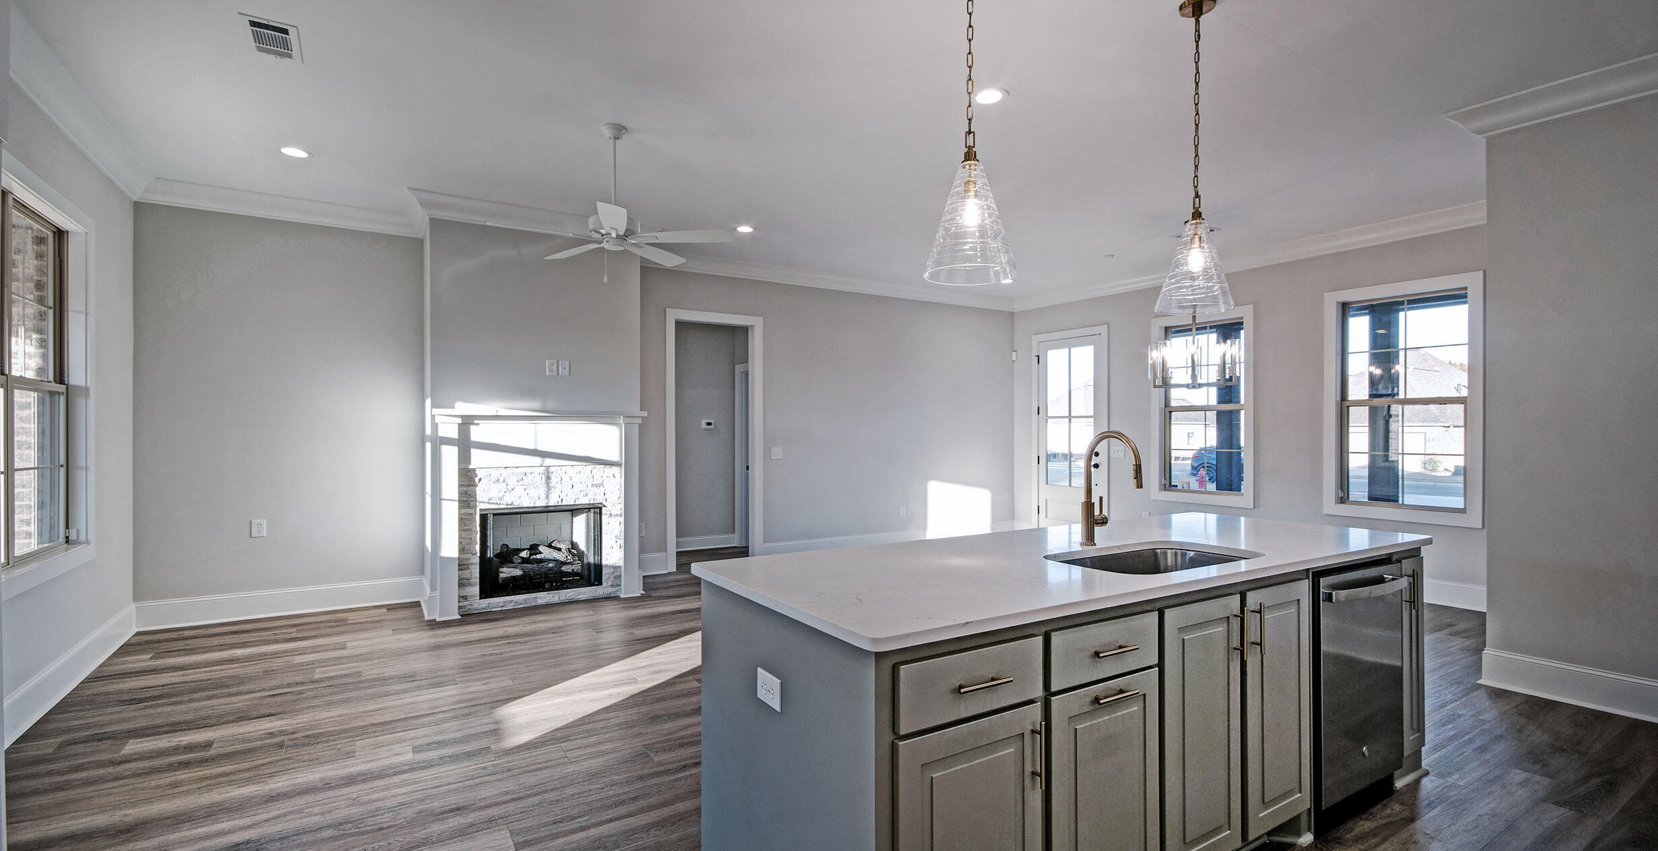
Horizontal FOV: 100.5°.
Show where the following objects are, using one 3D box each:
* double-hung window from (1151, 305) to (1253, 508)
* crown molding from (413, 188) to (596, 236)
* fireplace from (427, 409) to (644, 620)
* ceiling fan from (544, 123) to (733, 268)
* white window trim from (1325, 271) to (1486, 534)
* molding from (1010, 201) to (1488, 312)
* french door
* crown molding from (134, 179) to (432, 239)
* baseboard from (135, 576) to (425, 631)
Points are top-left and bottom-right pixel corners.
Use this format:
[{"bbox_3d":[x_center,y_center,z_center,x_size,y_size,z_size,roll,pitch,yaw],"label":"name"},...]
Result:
[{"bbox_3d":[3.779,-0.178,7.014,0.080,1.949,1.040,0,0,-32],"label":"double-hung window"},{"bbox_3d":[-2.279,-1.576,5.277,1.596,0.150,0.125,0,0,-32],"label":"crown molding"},{"bbox_3d":[-2.237,0.638,5.415,1.554,1.512,0.420,0,0,-32],"label":"fireplace"},{"bbox_3d":[-1.176,-1.309,3.802,1.300,0.710,1.300,0,0,-32],"label":"ceiling fan"},{"bbox_3d":[4.681,-0.193,5.653,0.120,1.939,1.049,0,0,-32],"label":"white window trim"},{"bbox_3d":[3.691,-1.584,7.019,0.125,0.150,4.858,0,0,-32],"label":"molding"},{"bbox_3d":[2.933,0.139,8.378,0.100,2.520,1.015,0,0,-32],"label":"french door"},{"bbox_3d":[-3.893,-1.576,4.996,1.652,0.155,0.125,0,0,-32],"label":"crown molding"},{"bbox_3d":[-3.924,1.295,5.040,1.652,0.193,0.025,0,0,-32],"label":"baseboard"}]

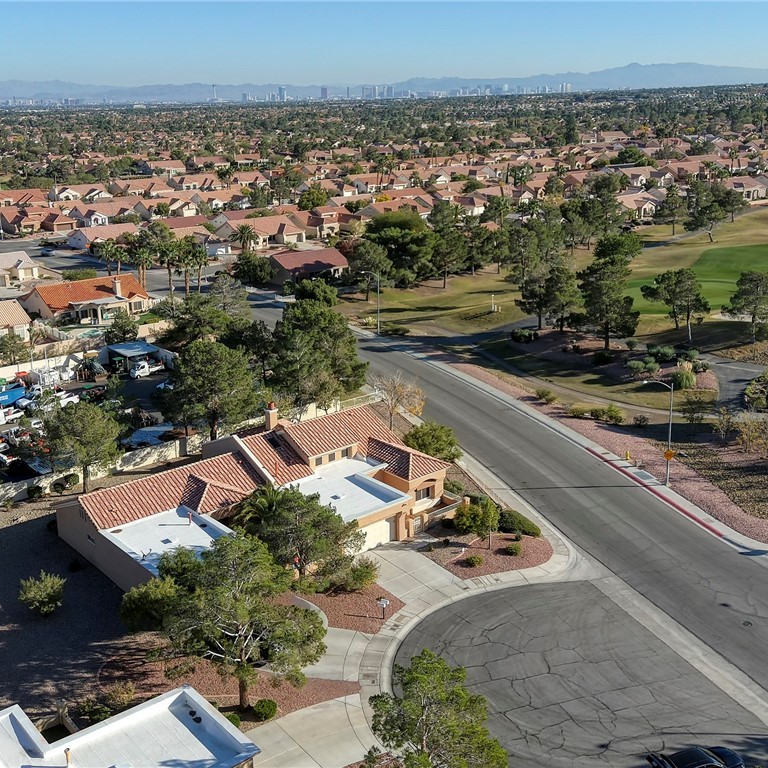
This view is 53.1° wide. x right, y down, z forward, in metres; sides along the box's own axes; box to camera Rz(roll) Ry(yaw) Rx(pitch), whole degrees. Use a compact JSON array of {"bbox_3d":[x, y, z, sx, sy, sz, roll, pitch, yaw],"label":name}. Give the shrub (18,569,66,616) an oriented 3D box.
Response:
[{"bbox_3d":[-25.286,15.730,56.724,3.200,2.700,3.100,0,21,0],"label":"shrub"}]

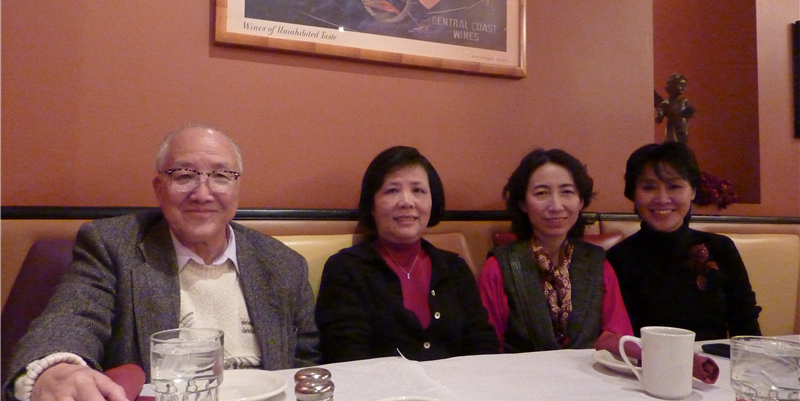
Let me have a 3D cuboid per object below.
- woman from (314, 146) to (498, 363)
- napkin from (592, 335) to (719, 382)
[{"bbox_3d":[0.089,0.460,1.221,0.470,1.200,0.680,1,-3,-17],"label":"woman"},{"bbox_3d":[0.425,0.263,0.980,0.050,0.043,0.220,2,-3,-29],"label":"napkin"}]

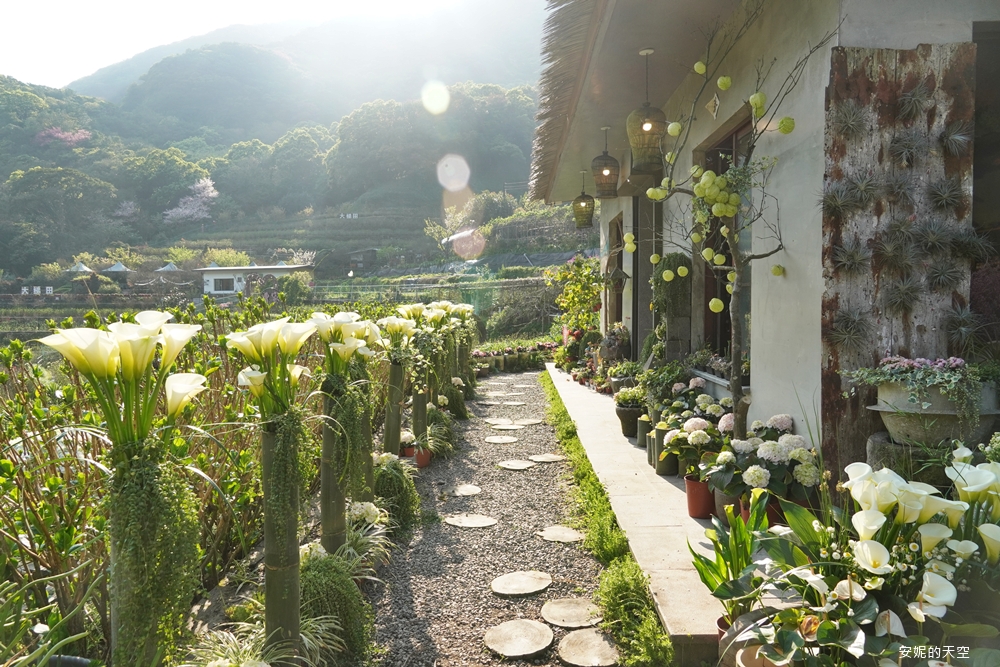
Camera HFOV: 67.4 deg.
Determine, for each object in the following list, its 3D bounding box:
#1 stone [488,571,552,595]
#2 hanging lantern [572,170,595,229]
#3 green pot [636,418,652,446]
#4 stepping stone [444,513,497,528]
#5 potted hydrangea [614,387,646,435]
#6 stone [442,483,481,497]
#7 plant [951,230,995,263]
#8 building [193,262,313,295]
[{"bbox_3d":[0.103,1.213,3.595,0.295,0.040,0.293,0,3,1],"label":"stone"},{"bbox_3d":[1.306,-2.079,11.659,0.334,0.892,0.334,0,3,1],"label":"hanging lantern"},{"bbox_3d":[1.177,0.796,6.115,0.120,0.220,0.120,0,3,2],"label":"green pot"},{"bbox_3d":[-0.178,1.131,4.526,0.310,0.035,0.300,0,3,1],"label":"stepping stone"},{"bbox_3d":[1.174,0.693,6.750,0.285,0.420,0.280,0,3,1],"label":"potted hydrangea"},{"bbox_3d":[-0.268,1.097,5.226,0.275,0.035,0.270,0,3,1],"label":"stone"},{"bbox_3d":[2.614,-0.481,4.150,0.210,0.170,0.170,0,3,1],"label":"plant"},{"bbox_3d":[-25.633,-5.615,78.000,10.800,3.200,7.000,0,3,-3],"label":"building"}]

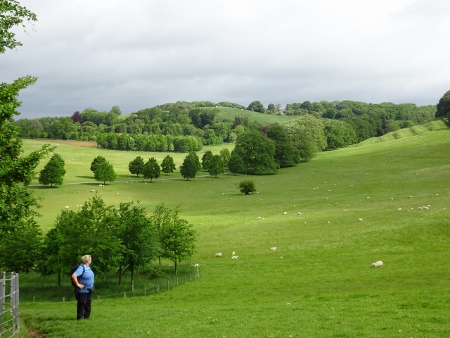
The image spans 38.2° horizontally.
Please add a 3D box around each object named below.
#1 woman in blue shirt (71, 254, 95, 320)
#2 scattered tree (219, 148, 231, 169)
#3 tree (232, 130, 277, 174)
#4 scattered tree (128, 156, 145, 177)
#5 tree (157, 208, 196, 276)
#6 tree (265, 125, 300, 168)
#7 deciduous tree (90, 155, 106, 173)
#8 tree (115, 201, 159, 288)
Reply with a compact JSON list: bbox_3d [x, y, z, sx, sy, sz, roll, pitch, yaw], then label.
[{"bbox_3d":[-3.699,3.103,17.000,0.480,1.700,0.560,1,2,26],"label":"woman in blue shirt"},{"bbox_3d":[-0.317,-3.806,275.000,5.286,9.726,5.286,0,2,0],"label":"scattered tree"},{"bbox_3d":[11.533,-6.286,250.000,17.300,17.031,17.300,0,2,0],"label":"tree"},{"bbox_3d":[-32.570,-0.830,240.000,6.089,7.566,6.089,0,2,0],"label":"scattered tree"},{"bbox_3d":[-4.406,6.735,60.000,3.644,6.551,3.644,0,2,0],"label":"tree"},{"bbox_3d":[25.196,-10.034,290.000,16.946,19.622,16.946,0,2,0],"label":"tree"},{"bbox_3d":[-45.533,-0.994,235.000,6.143,8.131,6.143,0,2,0],"label":"deciduous tree"},{"bbox_3d":[-7.349,6.352,54.000,3.654,7.473,3.654,0,2,0],"label":"tree"}]

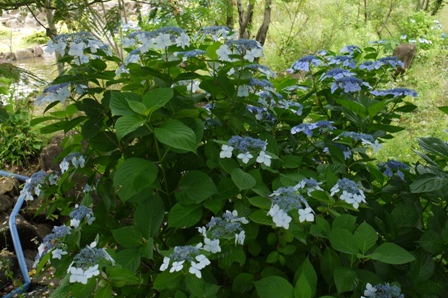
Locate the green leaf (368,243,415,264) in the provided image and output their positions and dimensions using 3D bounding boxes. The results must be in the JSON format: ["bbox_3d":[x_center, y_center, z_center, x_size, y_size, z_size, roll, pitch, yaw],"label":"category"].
[{"bbox_3d":[0.459,0.287,1.420,0.126,0.025,0.078,7,44,3],"label":"green leaf"}]

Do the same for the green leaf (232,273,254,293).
[{"bbox_3d":[0.048,0.327,1.260,0.054,0.043,0.035,0,17,0],"label":"green leaf"}]

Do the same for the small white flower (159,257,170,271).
[{"bbox_3d":[-0.129,0.252,1.130,0.027,0.030,0.018,9,19,26],"label":"small white flower"}]

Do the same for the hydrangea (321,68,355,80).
[{"bbox_3d":[0.377,-0.251,1.720,0.110,0.042,0.100,0,17,0],"label":"hydrangea"}]

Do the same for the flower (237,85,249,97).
[{"bbox_3d":[0.058,-0.180,1.620,0.034,0.034,0.012,1,-6,3],"label":"flower"}]

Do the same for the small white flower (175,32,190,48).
[{"bbox_3d":[-0.119,-0.313,1.480,0.046,0.045,0.015,-4,12,-13],"label":"small white flower"}]

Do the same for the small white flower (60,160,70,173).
[{"bbox_3d":[-0.413,0.046,1.350,0.027,0.034,0.020,5,18,17],"label":"small white flower"}]

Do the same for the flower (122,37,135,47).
[{"bbox_3d":[-0.262,-0.292,1.420,0.032,0.026,0.020,3,17,11],"label":"flower"}]

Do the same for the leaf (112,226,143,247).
[{"bbox_3d":[-0.256,0.233,1.380,0.082,0.065,0.018,-1,-26,-3],"label":"leaf"}]

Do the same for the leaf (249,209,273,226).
[{"bbox_3d":[0.109,0.197,1.470,0.083,0.025,0.058,-13,43,-2],"label":"leaf"}]

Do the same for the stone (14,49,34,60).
[{"bbox_3d":[-3.083,-1.460,8.000,0.310,0.160,0.220,0,17,0],"label":"stone"}]

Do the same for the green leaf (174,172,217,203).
[{"bbox_3d":[-0.075,0.106,1.420,0.115,0.092,0.025,-1,-24,-3],"label":"green leaf"}]

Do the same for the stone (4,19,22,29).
[{"bbox_3d":[-5.083,-3.006,12.500,0.450,0.260,0.350,-3,18,-11],"label":"stone"}]

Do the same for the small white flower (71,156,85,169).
[{"bbox_3d":[-0.417,0.039,1.480,0.036,0.038,0.016,-4,-5,-12],"label":"small white flower"}]

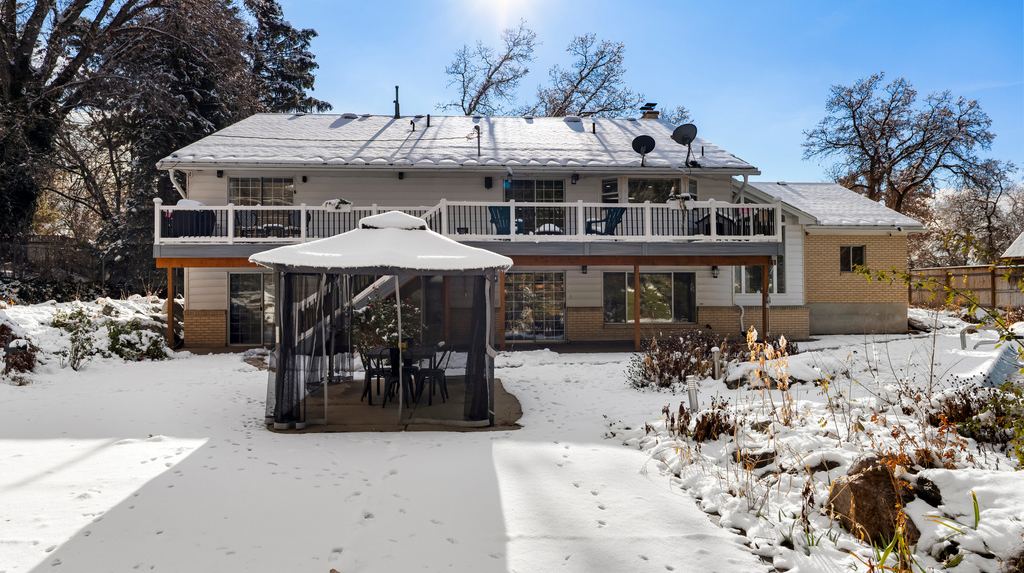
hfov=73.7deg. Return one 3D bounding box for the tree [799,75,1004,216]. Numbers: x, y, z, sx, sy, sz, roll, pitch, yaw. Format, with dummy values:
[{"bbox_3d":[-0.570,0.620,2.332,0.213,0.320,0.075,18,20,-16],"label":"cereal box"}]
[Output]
[{"bbox_3d":[20.600,-5.707,36.000,11.000,12.000,10.500,0,-1,0],"label":"tree"}]

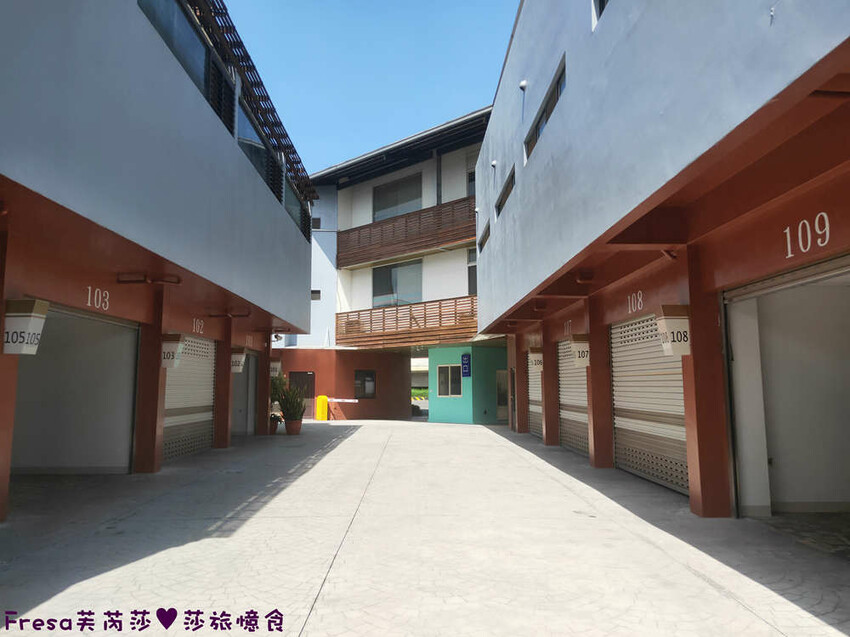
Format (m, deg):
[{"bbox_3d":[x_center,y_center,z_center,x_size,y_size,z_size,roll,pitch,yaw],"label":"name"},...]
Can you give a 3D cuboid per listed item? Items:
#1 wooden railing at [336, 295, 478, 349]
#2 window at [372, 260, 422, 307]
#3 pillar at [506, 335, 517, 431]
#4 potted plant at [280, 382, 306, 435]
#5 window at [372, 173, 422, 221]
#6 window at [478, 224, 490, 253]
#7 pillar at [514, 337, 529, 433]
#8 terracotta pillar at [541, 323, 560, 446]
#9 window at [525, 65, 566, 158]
[{"bbox_3d":[-0.974,0.280,22.269,7.554,1.587,0.115,-6,-9,40],"label":"wooden railing"},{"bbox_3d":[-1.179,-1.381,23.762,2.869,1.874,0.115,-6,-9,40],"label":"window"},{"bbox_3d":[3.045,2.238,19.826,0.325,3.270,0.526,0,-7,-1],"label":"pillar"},{"bbox_3d":[-4.271,2.971,18.462,0.746,1.587,0.717,0,-7,-1],"label":"potted plant"},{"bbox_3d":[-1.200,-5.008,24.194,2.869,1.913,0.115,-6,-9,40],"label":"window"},{"bbox_3d":[1.870,-2.423,17.421,0.105,0.478,2.964,0,-7,-1],"label":"window"},{"bbox_3d":[3.153,2.139,18.433,0.344,3.136,0.363,0,-7,-1],"label":"pillar"},{"bbox_3d":[3.230,1.663,14.639,0.344,3.184,0.354,0,-7,-1],"label":"terracotta pillar"},{"bbox_3d":[2.021,-3.366,9.513,0.105,0.478,2.964,0,-7,-1],"label":"window"}]

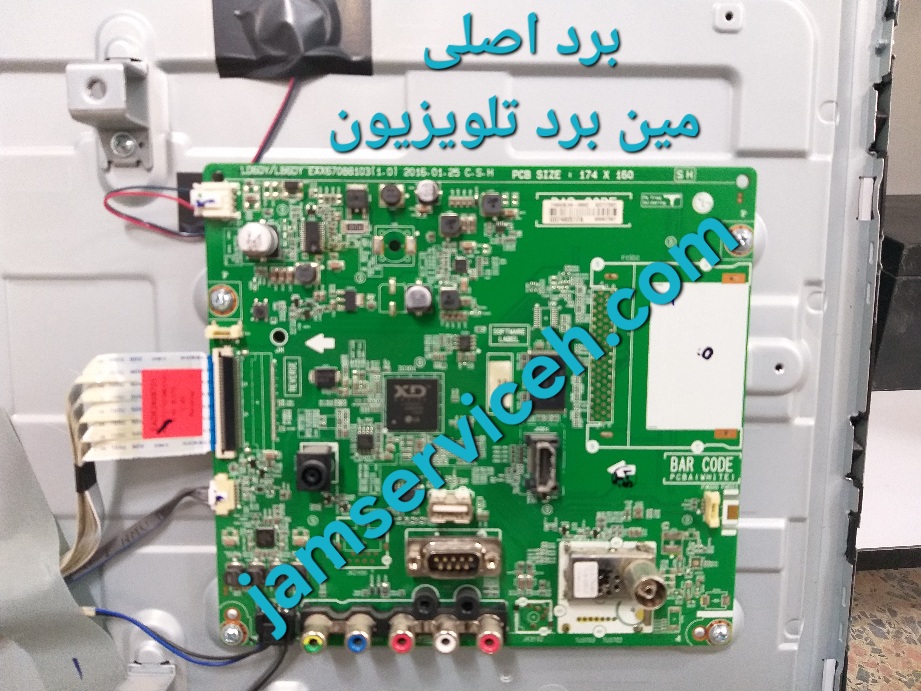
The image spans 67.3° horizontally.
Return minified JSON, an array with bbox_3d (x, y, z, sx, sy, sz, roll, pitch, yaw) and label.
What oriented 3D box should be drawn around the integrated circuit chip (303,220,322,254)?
[{"bbox_3d":[-0.047,-0.034,0.218,0.006,0.010,0.001,0,7,0],"label":"integrated circuit chip"}]

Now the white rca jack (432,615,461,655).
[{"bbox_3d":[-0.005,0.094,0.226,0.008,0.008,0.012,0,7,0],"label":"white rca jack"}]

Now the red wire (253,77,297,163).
[{"bbox_3d":[-0.059,-0.071,0.221,0.003,0.030,0.002,26,6,-3],"label":"red wire"}]

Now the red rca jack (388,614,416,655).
[{"bbox_3d":[-0.019,0.094,0.225,0.009,0.009,0.010,0,7,0],"label":"red rca jack"}]

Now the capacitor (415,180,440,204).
[{"bbox_3d":[-0.010,-0.047,0.214,0.007,0.007,0.006,0,7,0],"label":"capacitor"}]

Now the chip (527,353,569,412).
[{"bbox_3d":[0.028,0.012,0.225,0.012,0.020,0.001,0,7,0],"label":"chip"}]

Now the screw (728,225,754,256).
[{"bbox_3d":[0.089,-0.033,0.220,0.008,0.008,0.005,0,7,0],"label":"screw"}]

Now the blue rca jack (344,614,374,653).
[{"bbox_3d":[-0.033,0.094,0.225,0.009,0.009,0.010,0,7,0],"label":"blue rca jack"}]

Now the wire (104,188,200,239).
[{"bbox_3d":[-0.098,-0.042,0.220,0.029,0.015,0.010,0,7,0],"label":"wire"}]

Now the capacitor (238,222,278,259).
[{"bbox_3d":[-0.062,-0.032,0.214,0.010,0.010,0.010,0,7,0],"label":"capacitor"}]

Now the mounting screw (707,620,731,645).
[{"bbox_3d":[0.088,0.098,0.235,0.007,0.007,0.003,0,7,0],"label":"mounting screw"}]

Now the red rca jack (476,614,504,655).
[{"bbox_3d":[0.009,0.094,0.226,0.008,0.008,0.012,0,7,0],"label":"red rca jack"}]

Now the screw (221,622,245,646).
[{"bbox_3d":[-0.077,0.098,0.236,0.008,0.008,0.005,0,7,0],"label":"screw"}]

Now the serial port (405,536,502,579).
[{"bbox_3d":[-0.002,0.068,0.224,0.031,0.013,0.015,0,7,0],"label":"serial port"}]

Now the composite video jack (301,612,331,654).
[{"bbox_3d":[-0.047,0.094,0.225,0.009,0.009,0.010,0,7,0],"label":"composite video jack"}]

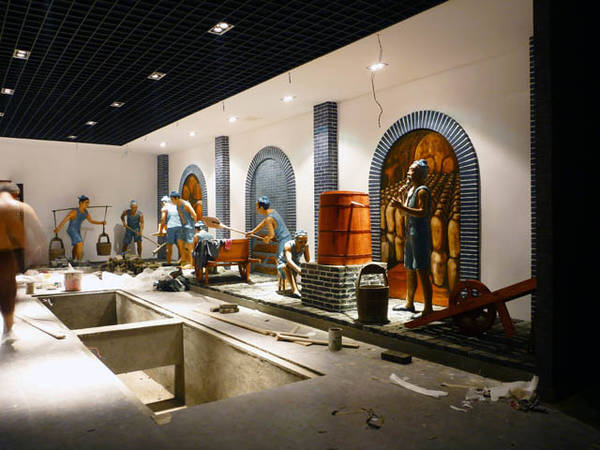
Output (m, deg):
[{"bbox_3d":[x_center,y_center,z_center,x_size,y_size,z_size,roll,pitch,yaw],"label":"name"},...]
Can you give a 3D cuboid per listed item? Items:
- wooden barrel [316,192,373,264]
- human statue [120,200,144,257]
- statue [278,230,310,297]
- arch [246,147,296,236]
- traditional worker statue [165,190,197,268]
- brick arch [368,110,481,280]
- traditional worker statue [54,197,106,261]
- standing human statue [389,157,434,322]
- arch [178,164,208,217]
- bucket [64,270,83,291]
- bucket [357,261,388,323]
[{"bbox_3d":[0.561,0.039,5.980,0.670,0.860,0.670,0,0,0],"label":"wooden barrel"},{"bbox_3d":[-4.452,0.143,12.901,0.600,1.600,0.500,0,0,-31],"label":"human statue"},{"bbox_3d":[-0.078,0.529,6.873,0.450,0.900,0.580,0,0,-31],"label":"statue"},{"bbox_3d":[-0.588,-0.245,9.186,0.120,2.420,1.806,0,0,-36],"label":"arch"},{"bbox_3d":[-2.605,0.105,10.851,0.550,1.700,0.550,0,0,-30],"label":"traditional worker statue"},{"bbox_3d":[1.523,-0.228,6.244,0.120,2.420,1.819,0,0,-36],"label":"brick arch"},{"bbox_3d":[-5.337,0.109,11.801,1.100,1.680,0.600,0,0,6],"label":"traditional worker statue"},{"bbox_3d":[1.257,0.117,5.471,0.500,1.740,0.480,0,0,-10],"label":"standing human statue"},{"bbox_3d":[-2.677,-0.263,12.098,0.120,2.420,1.786,0,0,-36],"label":"arch"},{"bbox_3d":[-3.906,0.962,8.376,0.295,0.315,0.295,0,0,0],"label":"bucket"},{"bbox_3d":[0.760,0.700,5.024,0.310,0.580,0.310,0,0,11],"label":"bucket"}]

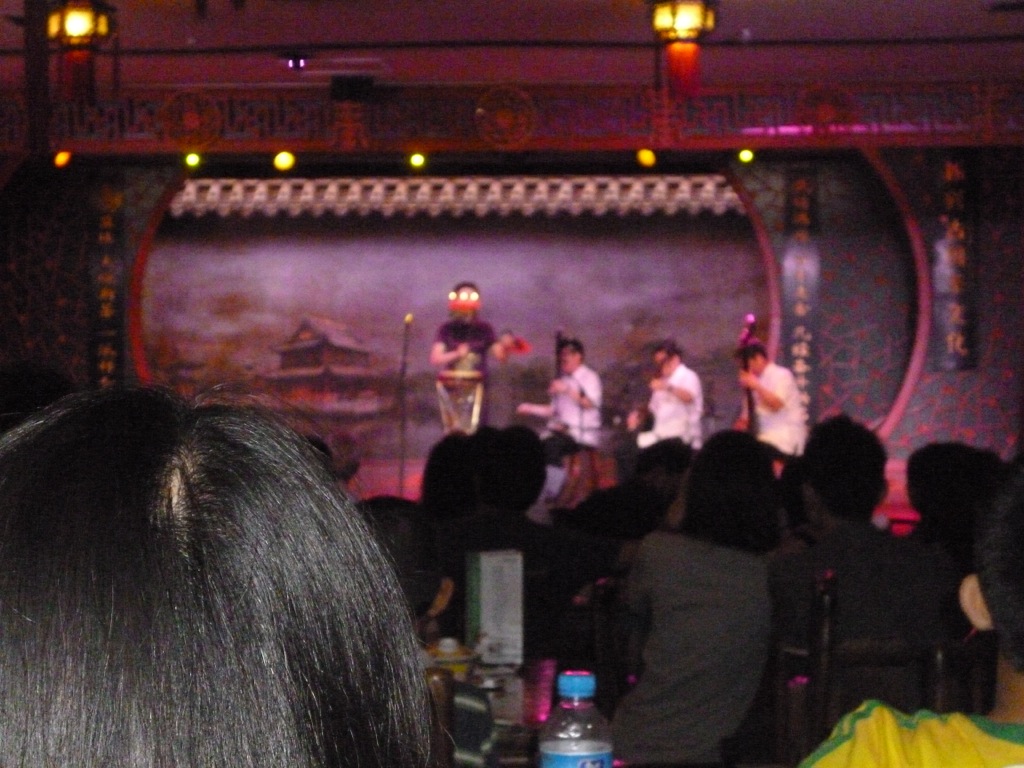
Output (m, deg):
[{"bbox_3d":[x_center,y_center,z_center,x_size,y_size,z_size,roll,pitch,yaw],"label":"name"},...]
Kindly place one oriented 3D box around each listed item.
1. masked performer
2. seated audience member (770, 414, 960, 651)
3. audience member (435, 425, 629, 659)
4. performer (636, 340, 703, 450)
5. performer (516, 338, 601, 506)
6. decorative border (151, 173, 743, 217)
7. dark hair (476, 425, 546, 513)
[{"bbox_3d":[-0.294,0.086,17.185,0.650,1.700,0.450,0,-1,5],"label":"masked performer"},{"bbox_3d":[0.805,0.707,5.289,0.500,1.270,0.750,0,-1,-3],"label":"seated audience member"},{"bbox_3d":[0.033,0.734,5.639,0.520,1.270,0.750,0,-1,3],"label":"audience member"},{"bbox_3d":[1.157,0.313,17.489,0.750,1.270,0.550,1,-1,-40],"label":"performer"},{"bbox_3d":[0.360,0.287,17.489,0.750,1.280,0.550,1,-1,-40],"label":"performer"},{"bbox_3d":[-0.464,-1.568,19.300,4.850,0.370,0.250,0,-1,2],"label":"decorative border"},{"bbox_3d":[-0.001,0.201,5.500,0.175,0.220,0.200,0,-1,3],"label":"dark hair"}]

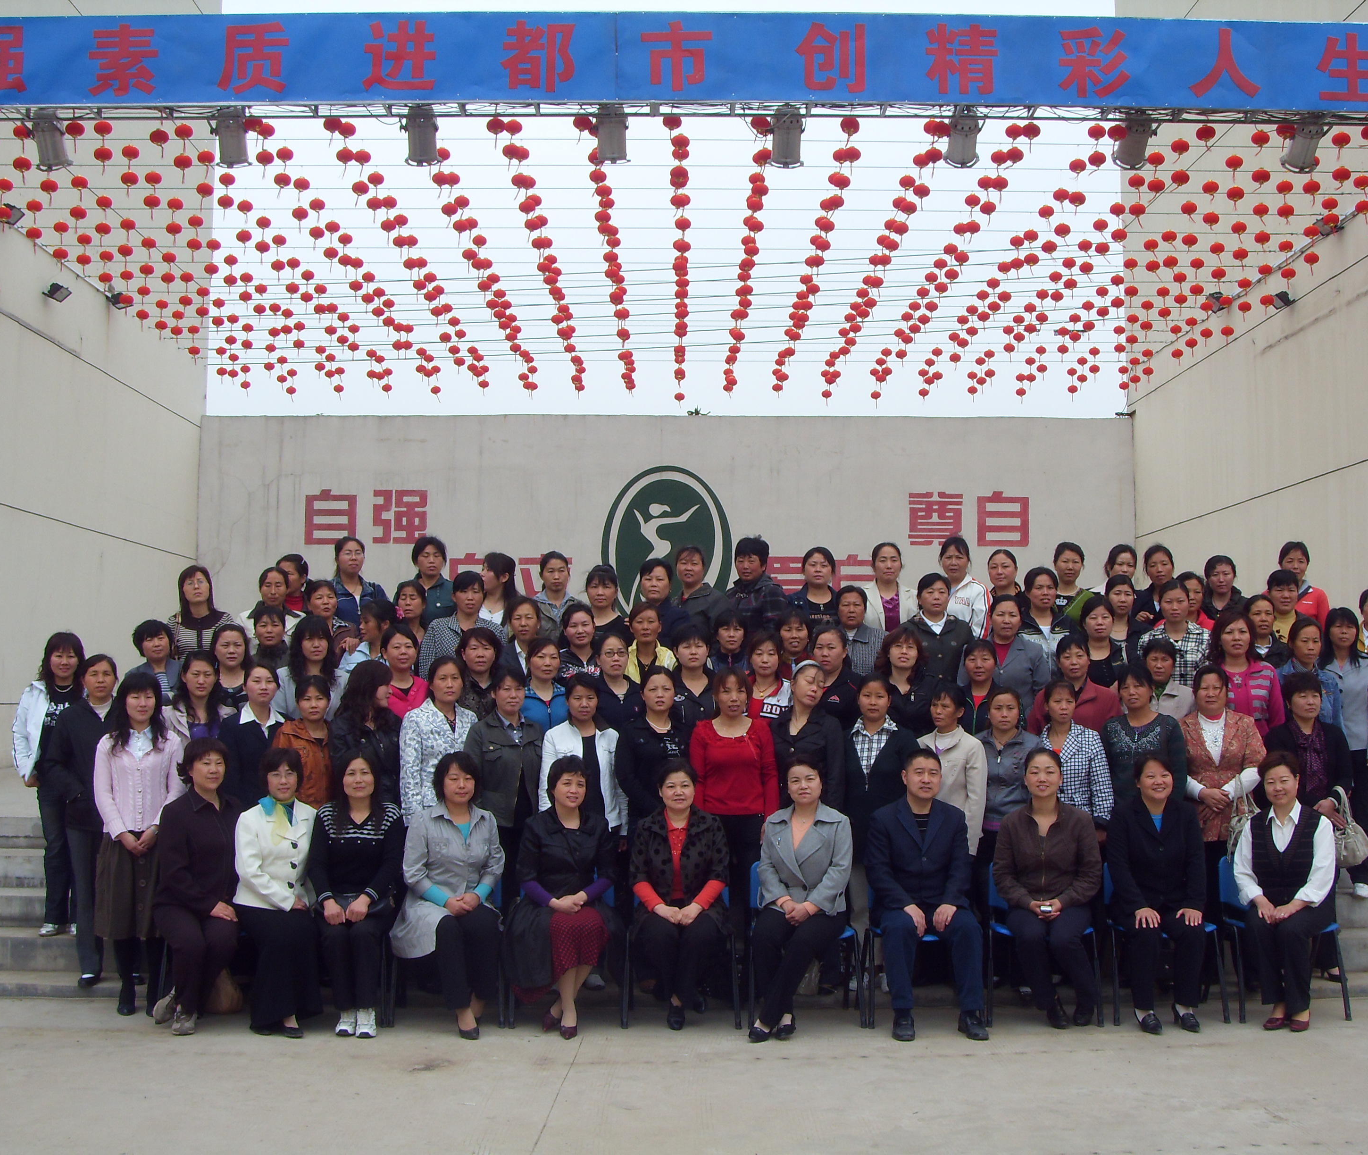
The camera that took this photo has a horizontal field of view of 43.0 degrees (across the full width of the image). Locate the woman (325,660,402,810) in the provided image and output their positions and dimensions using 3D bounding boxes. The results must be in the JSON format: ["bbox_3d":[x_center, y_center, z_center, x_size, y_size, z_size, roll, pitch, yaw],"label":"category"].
[{"bbox_3d":[-1.613,1.236,8.760,0.440,1.625,0.310,2,-4,-30],"label":"woman"}]

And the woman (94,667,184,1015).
[{"bbox_3d":[-2.621,1.262,8.353,0.450,1.620,0.300,1,-4,-14],"label":"woman"}]

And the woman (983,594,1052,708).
[{"bbox_3d":[1.762,0.921,9.459,0.470,1.629,0.290,0,-4,9],"label":"woman"}]

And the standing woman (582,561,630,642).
[{"bbox_3d":[-0.462,0.768,10.299,0.460,1.704,0.290,0,-4,-3],"label":"standing woman"}]

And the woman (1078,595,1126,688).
[{"bbox_3d":[2.277,0.919,9.459,0.440,1.637,0.290,-1,-4,10],"label":"woman"}]

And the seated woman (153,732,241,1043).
[{"bbox_3d":[-2.292,1.421,8.194,0.460,1.324,0.740,1,-4,-20],"label":"seated woman"}]

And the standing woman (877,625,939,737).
[{"bbox_3d":[1.220,1.087,9.403,0.460,1.659,0.290,0,-4,4],"label":"standing woman"}]

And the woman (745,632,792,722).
[{"bbox_3d":[0.448,1.103,9.402,0.460,1.626,0.290,0,-4,2],"label":"woman"}]

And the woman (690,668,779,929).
[{"bbox_3d":[0.250,1.228,8.534,0.460,1.549,0.300,0,-4,0],"label":"woman"}]

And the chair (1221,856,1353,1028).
[{"bbox_3d":[2.802,1.685,8.204,0.500,0.755,0.540,0,-4,0],"label":"chair"}]

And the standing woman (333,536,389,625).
[{"bbox_3d":[-1.910,0.584,10.183,0.430,1.662,0.280,1,-4,-10],"label":"standing woman"}]

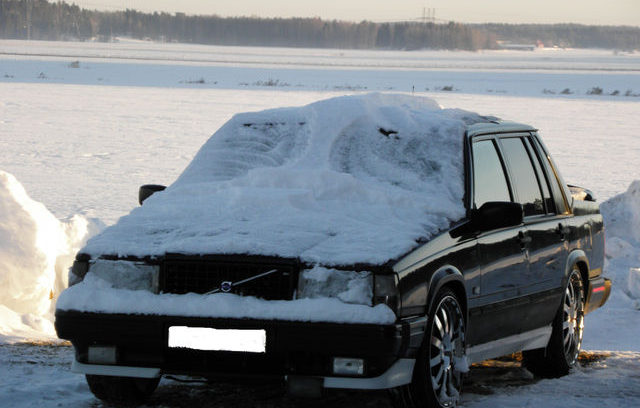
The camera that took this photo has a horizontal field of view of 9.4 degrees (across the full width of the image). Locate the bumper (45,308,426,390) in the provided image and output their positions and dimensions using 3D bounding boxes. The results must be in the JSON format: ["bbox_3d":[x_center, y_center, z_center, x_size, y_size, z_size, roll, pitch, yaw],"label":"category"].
[{"bbox_3d":[-0.395,0.664,18.128,1.730,0.310,0.460,2,2,17],"label":"bumper"}]

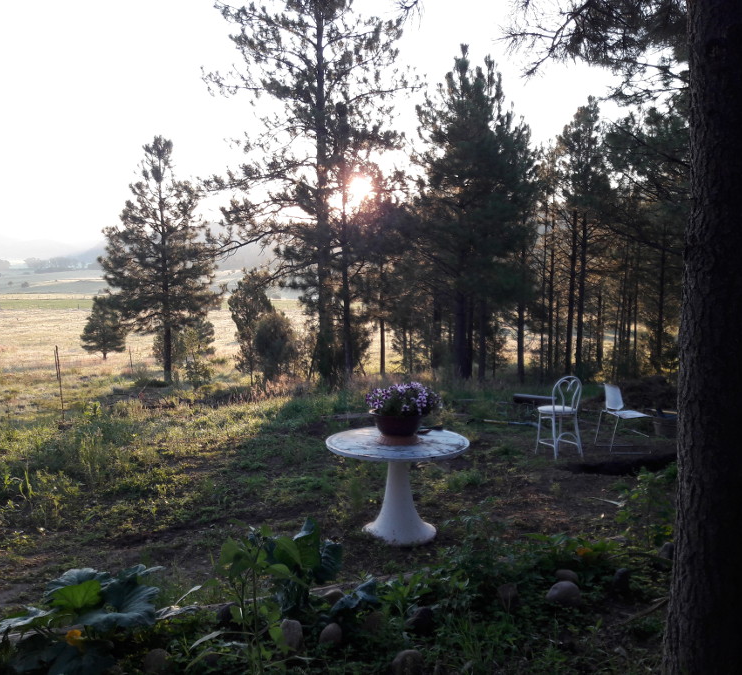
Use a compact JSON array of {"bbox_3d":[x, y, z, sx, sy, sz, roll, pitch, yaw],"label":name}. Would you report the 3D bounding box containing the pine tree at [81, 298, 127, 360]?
[{"bbox_3d":[-16.902,-0.569,46.000,2.950,4.050,2.900,0,4,0],"label":"pine tree"}]

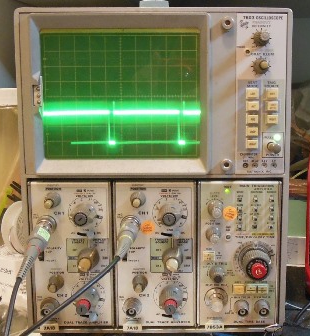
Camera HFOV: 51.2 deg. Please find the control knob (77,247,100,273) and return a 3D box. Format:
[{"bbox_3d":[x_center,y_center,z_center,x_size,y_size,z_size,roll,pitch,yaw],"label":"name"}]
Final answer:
[{"bbox_3d":[-0.056,0.078,0.268,0.018,0.018,0.015,0,6,1],"label":"control knob"}]

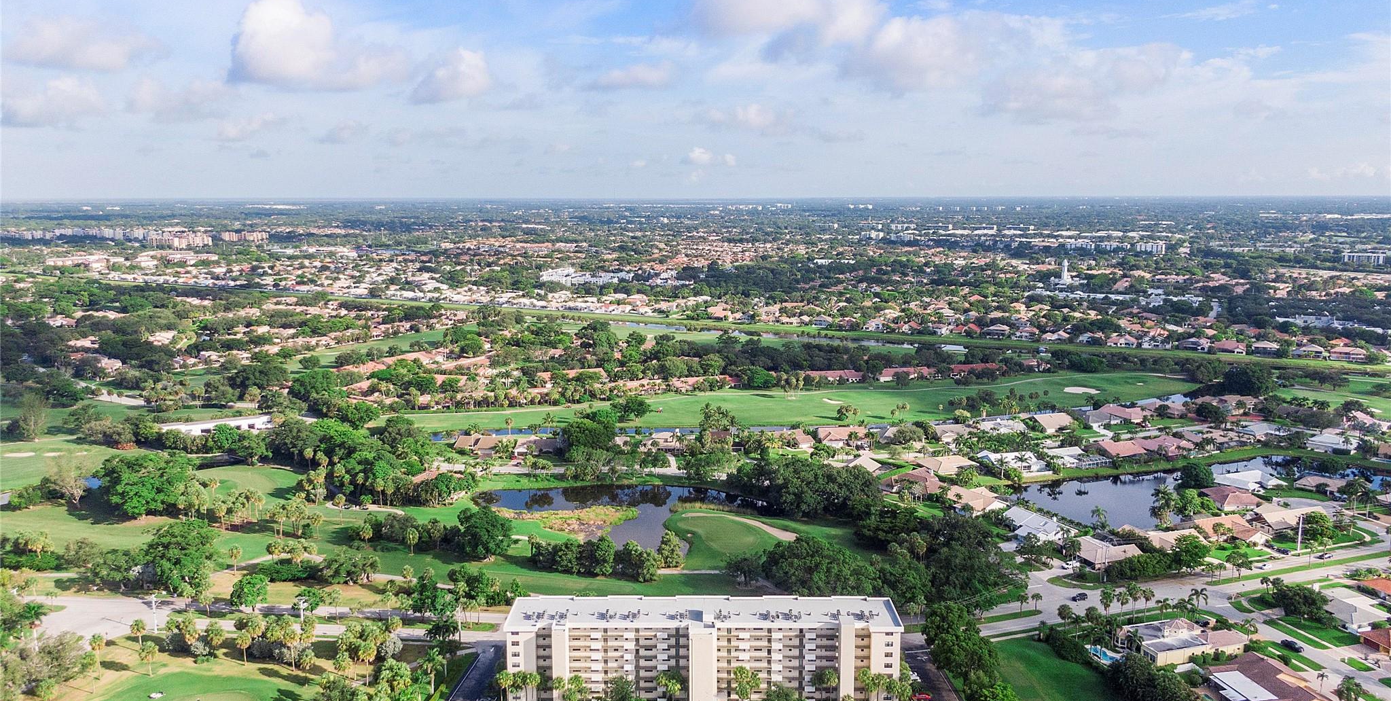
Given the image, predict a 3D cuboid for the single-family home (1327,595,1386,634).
[{"bbox_3d":[186.840,73.690,275.600,18.500,4.500,20.500,-2,10,-14],"label":"single-family home"}]

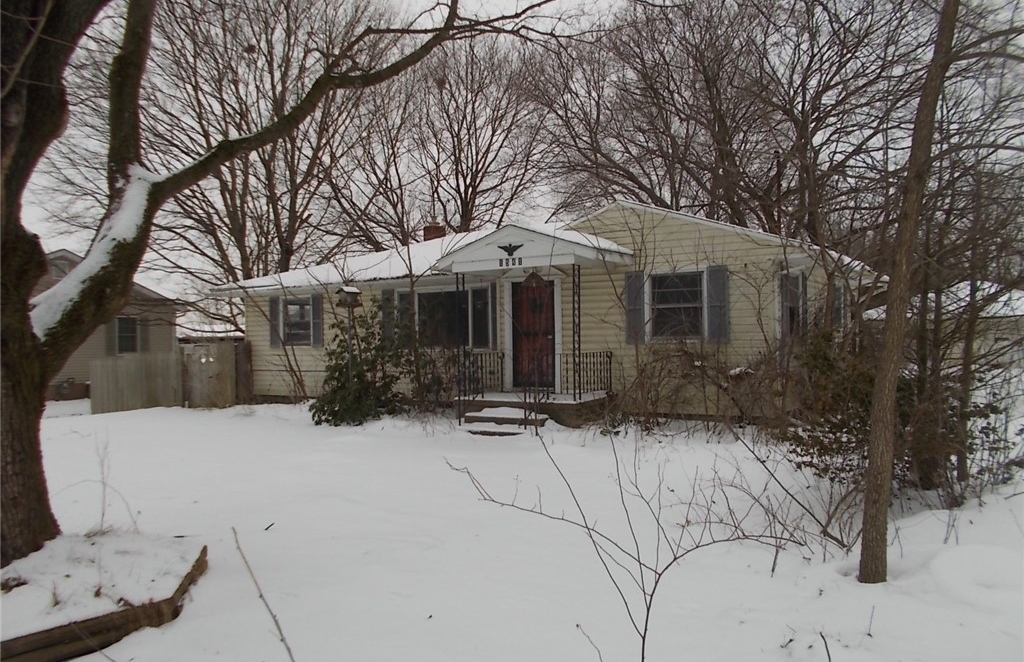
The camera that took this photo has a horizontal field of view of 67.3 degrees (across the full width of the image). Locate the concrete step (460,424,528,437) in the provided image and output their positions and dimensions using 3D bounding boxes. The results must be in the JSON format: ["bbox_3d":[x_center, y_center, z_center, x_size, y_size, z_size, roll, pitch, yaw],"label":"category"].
[{"bbox_3d":[-0.249,1.740,13.059,1.500,0.180,0.360,-1,0,32],"label":"concrete step"}]

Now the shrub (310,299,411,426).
[{"bbox_3d":[-3.142,0.632,15.950,1.900,2.500,1.700,-1,0,32],"label":"shrub"}]

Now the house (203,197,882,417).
[{"bbox_3d":[0.709,-0.480,19.105,13.800,4.450,10.500,-1,0,32],"label":"house"}]

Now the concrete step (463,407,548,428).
[{"bbox_3d":[-0.078,1.545,13.304,1.600,0.190,0.360,-1,0,32],"label":"concrete step"}]

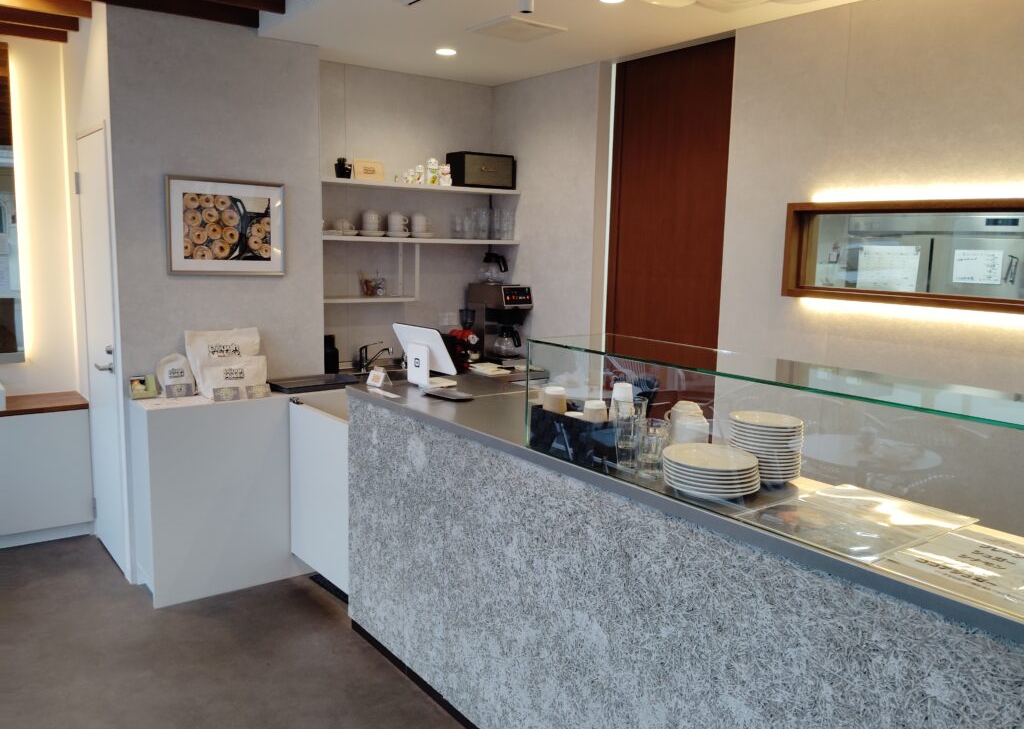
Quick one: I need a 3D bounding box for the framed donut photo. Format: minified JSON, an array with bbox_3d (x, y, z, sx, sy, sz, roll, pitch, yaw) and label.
[{"bbox_3d":[-1.286,-0.617,3.755,0.523,0.422,0.025,-5,11,-36],"label":"framed donut photo"}]

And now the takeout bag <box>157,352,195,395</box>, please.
[{"bbox_3d":[-1.484,0.045,3.668,0.155,0.192,0.085,-5,11,-36],"label":"takeout bag"}]

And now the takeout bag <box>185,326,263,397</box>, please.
[{"bbox_3d":[-1.311,-0.013,3.750,0.306,0.288,0.130,-5,11,-36],"label":"takeout bag"}]

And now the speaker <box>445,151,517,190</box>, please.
[{"bbox_3d":[-0.172,-1.086,4.675,0.352,0.190,0.184,-5,11,-36],"label":"speaker"}]

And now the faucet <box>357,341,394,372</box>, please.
[{"bbox_3d":[-0.709,-0.035,4.333,0.235,0.184,0.055,8,11,38],"label":"faucet"}]

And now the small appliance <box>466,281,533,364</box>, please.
[{"bbox_3d":[-0.068,-0.231,4.803,0.205,0.458,0.355,-5,11,-36],"label":"small appliance"}]

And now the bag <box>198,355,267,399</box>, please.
[{"bbox_3d":[-1.243,0.060,3.694,0.272,0.167,0.120,-5,11,-36],"label":"bag"}]

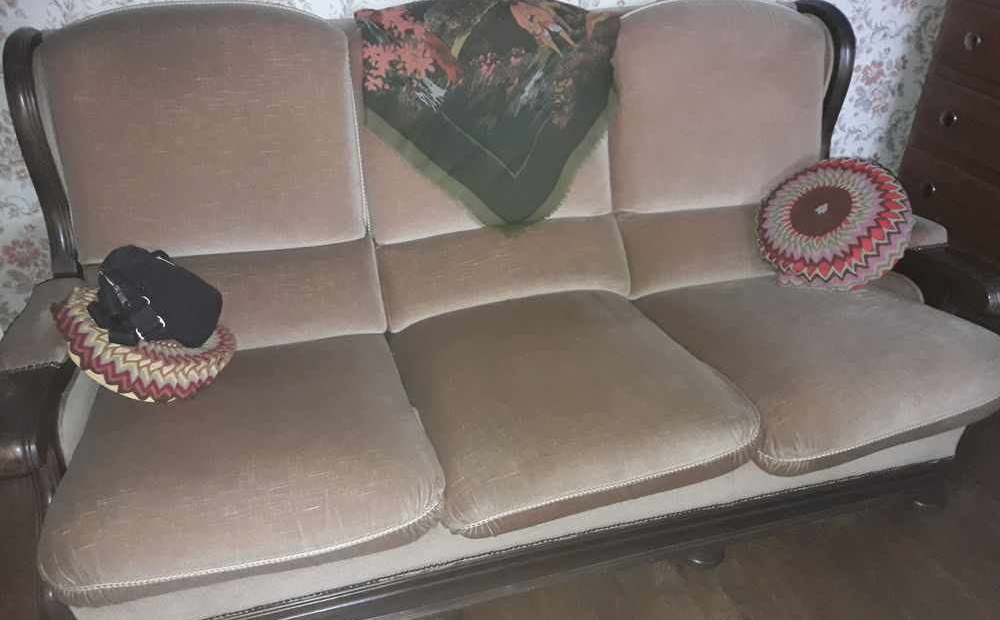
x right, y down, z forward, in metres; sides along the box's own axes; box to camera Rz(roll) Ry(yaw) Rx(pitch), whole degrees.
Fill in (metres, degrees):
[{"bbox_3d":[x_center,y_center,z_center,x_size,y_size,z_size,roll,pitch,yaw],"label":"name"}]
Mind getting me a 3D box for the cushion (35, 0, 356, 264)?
[{"bbox_3d":[-0.568,-0.355,1.607,0.565,0.477,0.146,-7,13,-17],"label":"cushion"}]

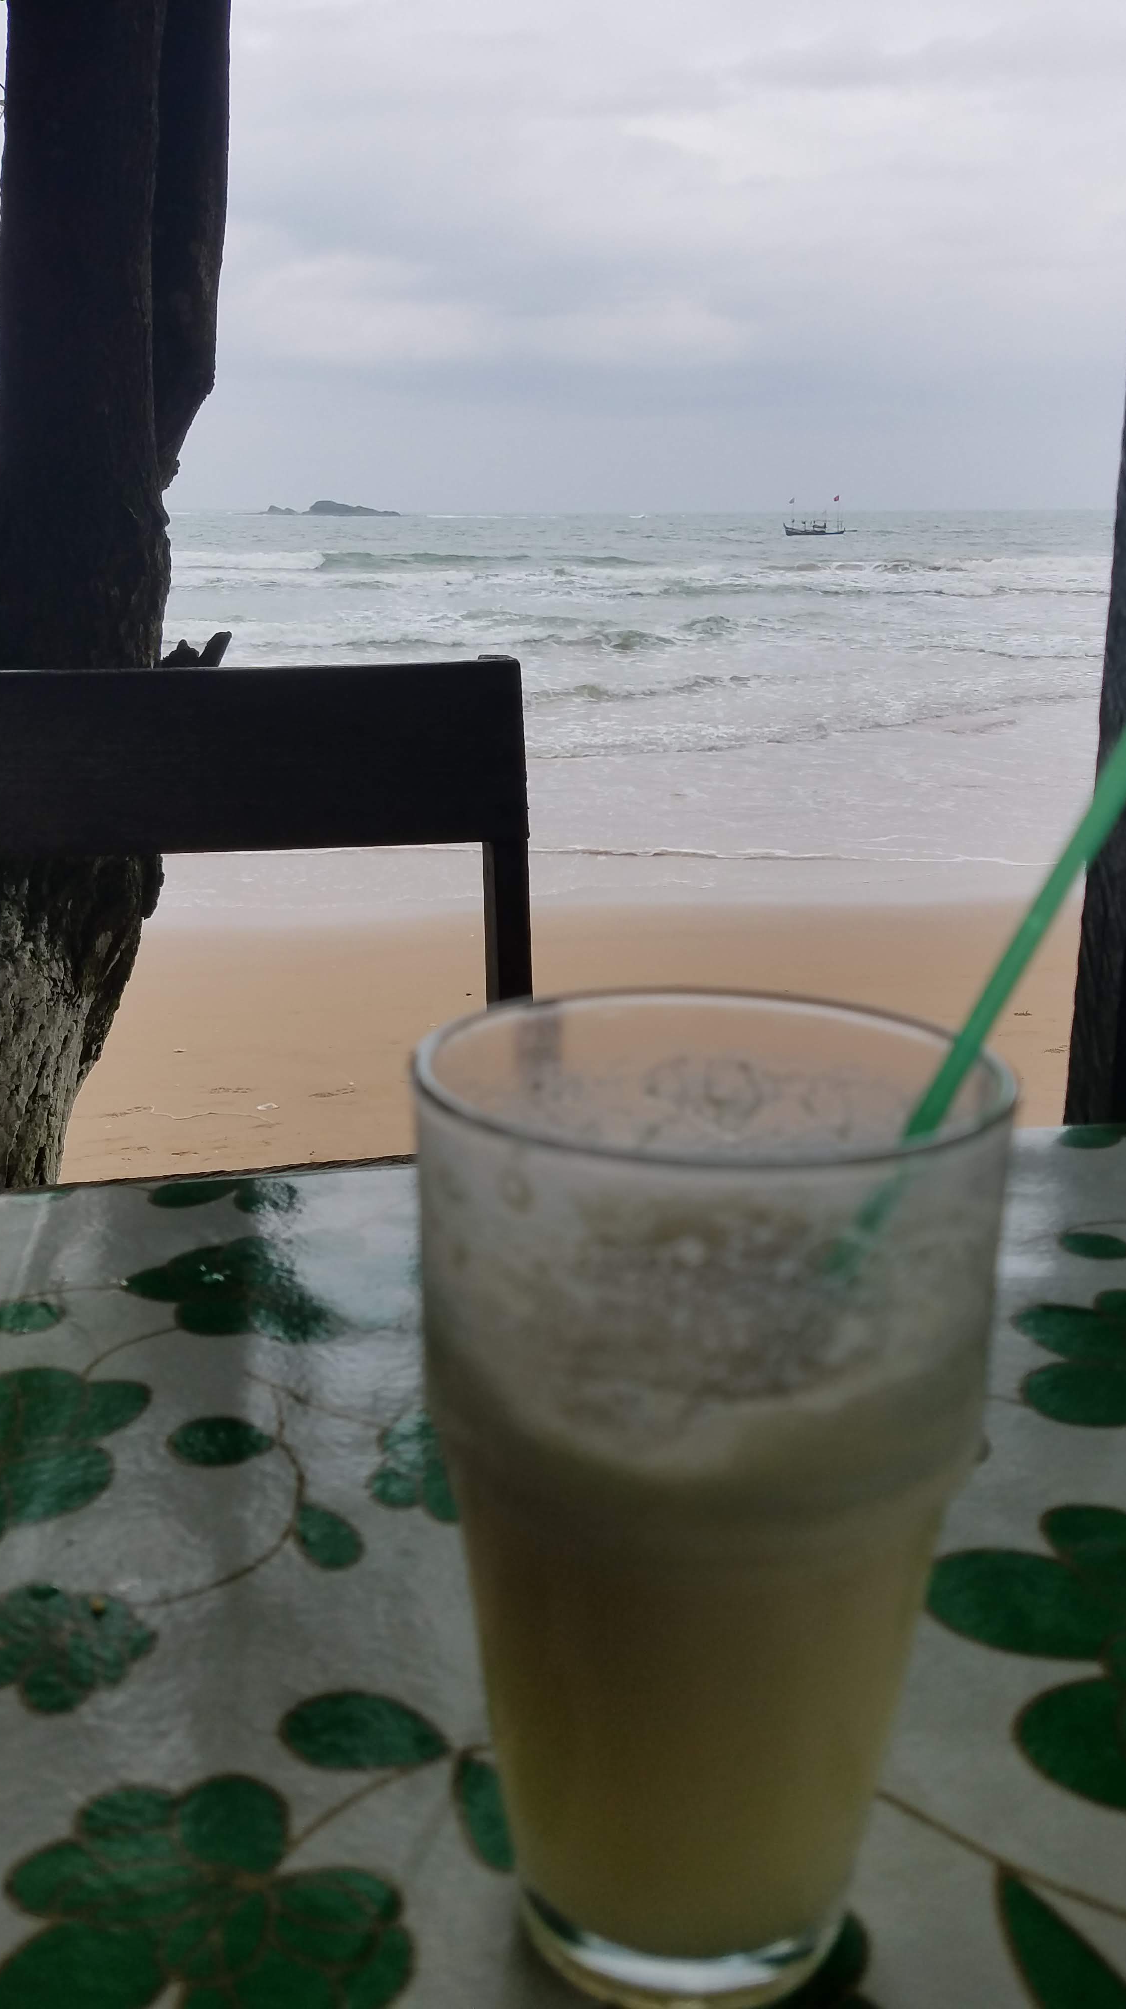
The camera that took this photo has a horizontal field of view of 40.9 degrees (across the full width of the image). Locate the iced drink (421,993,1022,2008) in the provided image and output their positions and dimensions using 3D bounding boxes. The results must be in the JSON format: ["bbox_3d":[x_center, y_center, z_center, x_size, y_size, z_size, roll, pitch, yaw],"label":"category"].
[{"bbox_3d":[0.021,0.080,0.245,0.088,0.149,0.088,0,15,0],"label":"iced drink"}]

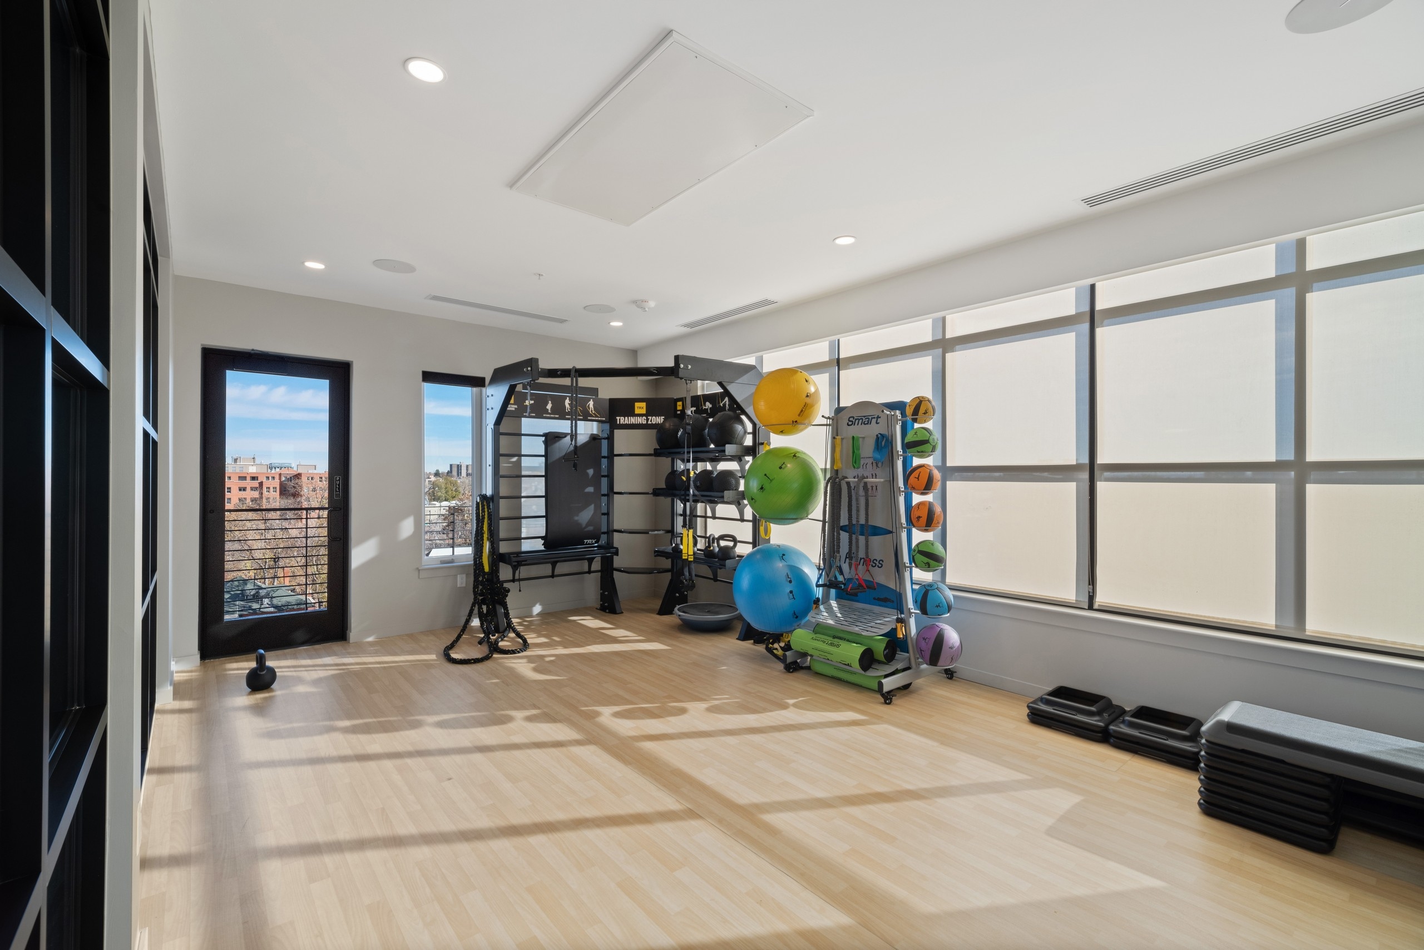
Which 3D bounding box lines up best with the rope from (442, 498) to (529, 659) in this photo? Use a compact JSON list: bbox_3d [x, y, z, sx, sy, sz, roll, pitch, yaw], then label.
[{"bbox_3d":[-1.936,0.817,5.001,0.700,1.260,0.760,0,0,-40],"label":"rope"}]

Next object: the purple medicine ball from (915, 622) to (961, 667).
[{"bbox_3d":[1.460,1.098,3.829,0.285,0.285,0.285,0,0,0],"label":"purple medicine ball"}]

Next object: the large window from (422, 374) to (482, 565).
[{"bbox_3d":[-2.510,-0.059,5.738,0.580,1.800,0.120,0,0,-40],"label":"large window"}]

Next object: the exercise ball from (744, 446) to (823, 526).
[{"bbox_3d":[0.589,0.087,4.870,0.650,0.650,0.650,0,0,0],"label":"exercise ball"}]

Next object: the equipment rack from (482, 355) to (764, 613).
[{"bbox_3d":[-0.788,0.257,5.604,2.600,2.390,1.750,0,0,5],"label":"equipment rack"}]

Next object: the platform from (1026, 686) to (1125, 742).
[{"bbox_3d":[2.130,1.383,3.457,0.405,0.140,0.410,0,0,-40],"label":"platform"}]

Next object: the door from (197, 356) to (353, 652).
[{"bbox_3d":[-3.533,0.229,4.857,0.985,2.420,0.110,0,0,-40],"label":"door"}]

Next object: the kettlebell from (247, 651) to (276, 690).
[{"bbox_3d":[-3.071,1.316,4.041,0.205,0.252,0.200,0,0,-40],"label":"kettlebell"}]

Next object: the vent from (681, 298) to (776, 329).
[{"bbox_3d":[0.120,-1.489,5.498,0.165,0.030,1.220,0,0,-40],"label":"vent"}]

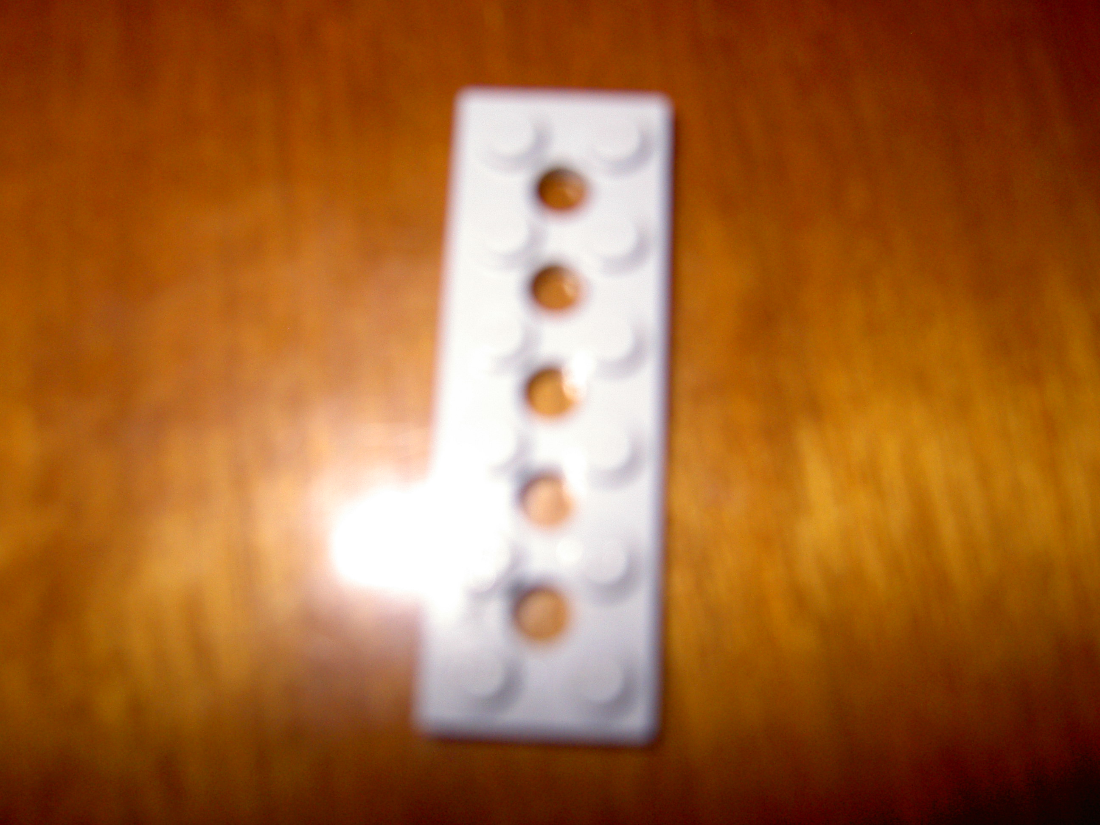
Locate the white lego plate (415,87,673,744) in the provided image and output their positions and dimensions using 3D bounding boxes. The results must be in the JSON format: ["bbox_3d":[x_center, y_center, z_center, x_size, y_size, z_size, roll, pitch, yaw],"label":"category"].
[{"bbox_3d":[0.000,-0.001,0.079,0.016,0.005,0.048,2,76,1],"label":"white lego plate"}]

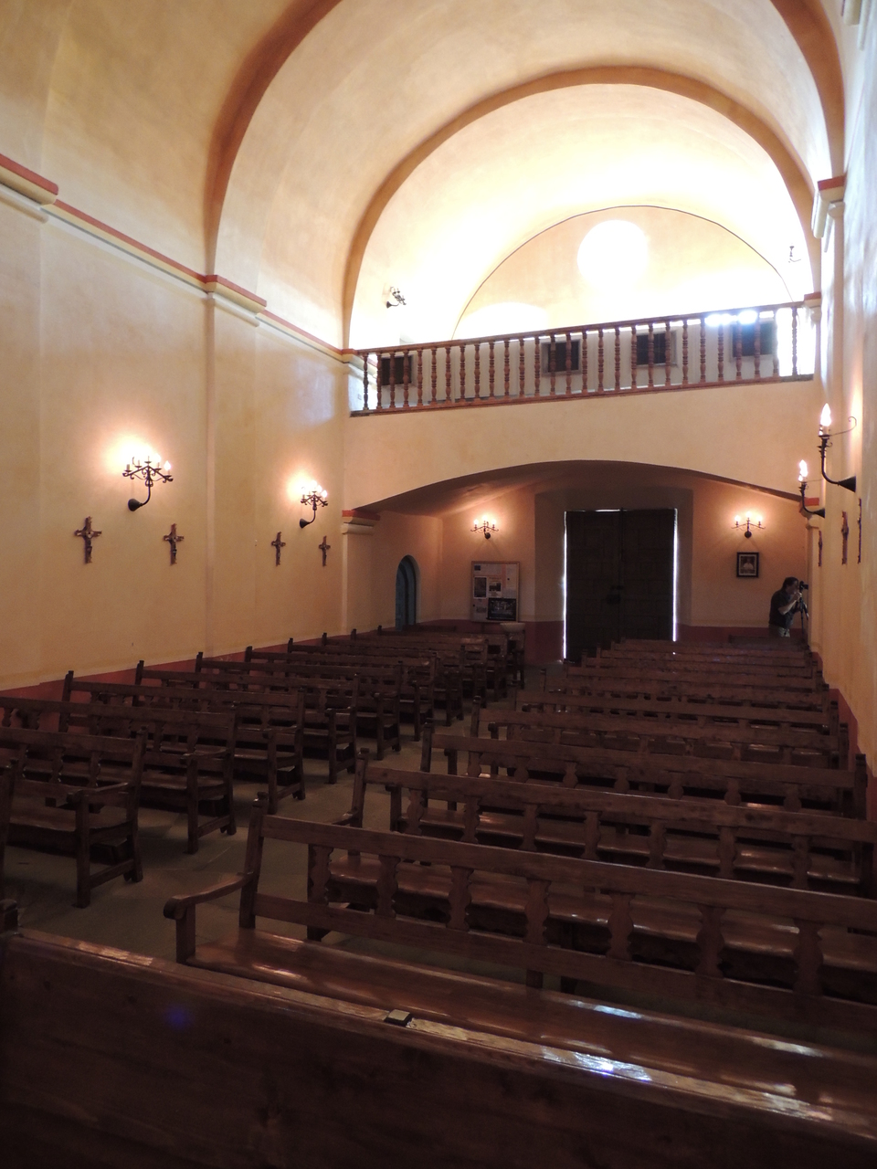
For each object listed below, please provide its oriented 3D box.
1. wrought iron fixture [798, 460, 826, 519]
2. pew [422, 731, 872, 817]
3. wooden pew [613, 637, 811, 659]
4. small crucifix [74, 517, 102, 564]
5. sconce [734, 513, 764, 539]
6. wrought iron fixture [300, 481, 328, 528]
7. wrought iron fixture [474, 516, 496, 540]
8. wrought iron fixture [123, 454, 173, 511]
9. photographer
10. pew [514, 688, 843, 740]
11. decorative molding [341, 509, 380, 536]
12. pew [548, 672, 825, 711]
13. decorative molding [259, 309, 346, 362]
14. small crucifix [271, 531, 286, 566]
[{"bbox_3d":[4.044,-1.021,8.785,0.268,0.605,0.721,1,1,22],"label":"wrought iron fixture"},{"bbox_3d":[0.954,1.311,4.352,2.470,0.906,0.601,1,1,22],"label":"pew"},{"bbox_3d":[3.401,1.216,10.457,2.495,0.904,0.567,1,1,22],"label":"wooden pew"},{"bbox_3d":[-3.305,-0.415,7.701,0.055,0.448,0.340,1,1,22],"label":"small crucifix"},{"bbox_3d":[5.376,-1.024,14.044,0.560,0.470,0.260,1,1,22],"label":"sconce"},{"bbox_3d":[-1.780,-1.113,11.277,0.283,0.671,0.737,1,1,22],"label":"wrought iron fixture"},{"bbox_3d":[0.926,-1.119,15.840,0.560,0.470,0.260,1,1,22],"label":"wrought iron fixture"},{"bbox_3d":[-2.994,-1.029,8.174,0.268,0.592,0.722,1,1,22],"label":"wrought iron fixture"},{"bbox_3d":[5.252,0.745,12.262,0.481,1.743,0.518,1,1,37],"label":"photographer"},{"bbox_3d":[1.668,1.287,6.158,2.495,0.904,0.567,1,1,22],"label":"pew"},{"bbox_3d":[-1.198,-0.954,12.788,0.236,0.378,0.964,1,1,22],"label":"decorative molding"},{"bbox_3d":[2.014,1.273,7.018,2.495,0.904,0.567,1,1,22],"label":"pew"},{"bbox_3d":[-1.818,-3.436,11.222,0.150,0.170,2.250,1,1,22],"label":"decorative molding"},{"bbox_3d":[-2.117,-0.471,10.754,0.061,0.463,0.345,1,1,22],"label":"small crucifix"}]

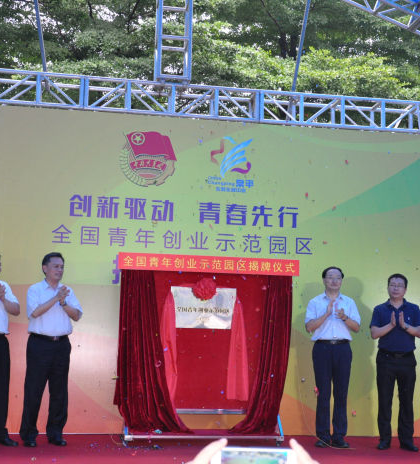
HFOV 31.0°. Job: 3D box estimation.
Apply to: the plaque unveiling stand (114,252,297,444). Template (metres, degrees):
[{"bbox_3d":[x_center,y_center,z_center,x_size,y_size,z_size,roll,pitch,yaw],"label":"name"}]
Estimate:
[{"bbox_3d":[-0.020,1.111,7.208,1.753,1.754,0.500,3,-6,-7],"label":"plaque unveiling stand"}]

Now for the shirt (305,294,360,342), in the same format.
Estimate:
[{"bbox_3d":[1.195,0.824,7.383,0.530,0.473,0.290,2,-6,3],"label":"shirt"}]

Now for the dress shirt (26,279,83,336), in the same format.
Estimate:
[{"bbox_3d":[-1.421,0.690,6.915,0.500,0.535,0.310,6,-7,-32],"label":"dress shirt"}]

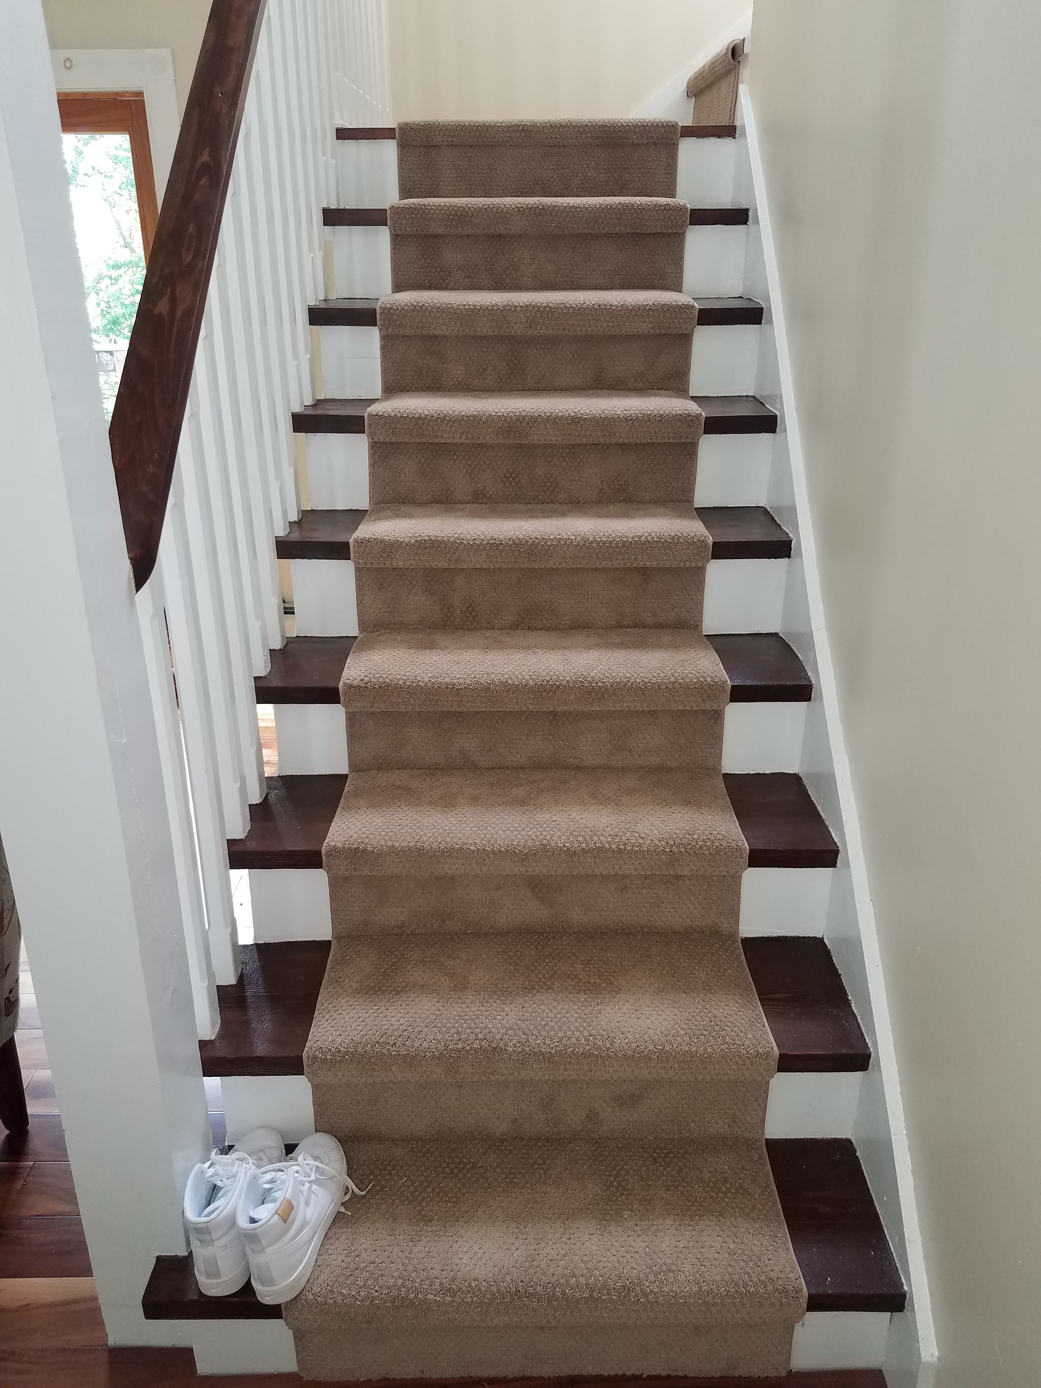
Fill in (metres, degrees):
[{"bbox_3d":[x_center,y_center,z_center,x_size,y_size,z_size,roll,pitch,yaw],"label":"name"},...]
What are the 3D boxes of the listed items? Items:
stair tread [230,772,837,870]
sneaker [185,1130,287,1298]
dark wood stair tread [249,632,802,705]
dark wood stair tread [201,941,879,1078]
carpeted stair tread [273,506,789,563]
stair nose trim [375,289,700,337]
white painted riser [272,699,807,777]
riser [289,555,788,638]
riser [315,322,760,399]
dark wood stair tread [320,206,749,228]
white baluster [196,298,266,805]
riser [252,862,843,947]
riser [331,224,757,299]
[{"bbox_3d":[0.014,0.230,1.881,1.052,0.036,0.278,0,23,-1],"label":"stair tread"},{"bbox_3d":[-0.415,0.715,1.535,0.098,0.152,0.263,1,23,3],"label":"sneaker"},{"bbox_3d":[0.016,-0.055,2.031,1.052,0.036,0.278,0,23,-1],"label":"dark wood stair tread"},{"bbox_3d":[0.023,0.487,1.651,0.975,0.036,0.263,0,23,1],"label":"dark wood stair tread"},{"bbox_3d":[0.024,-0.334,2.138,1.015,0.040,0.275,0,24,0],"label":"carpeted stair tread"},{"bbox_3d":[0.038,-0.883,2.424,0.703,0.063,0.269,0,24,0],"label":"stair nose trim"},{"bbox_3d":[0.032,0.074,1.881,0.960,0.158,0.019,0,23,1],"label":"white painted riser"},{"bbox_3d":[0.033,-0.197,2.024,0.960,0.158,0.019,0,23,1],"label":"riser"},{"bbox_3d":[0.038,-0.763,2.381,0.991,0.164,0.024,0,24,0],"label":"riser"},{"bbox_3d":[0.027,-1.177,2.576,1.015,0.035,0.269,0,24,0],"label":"dark wood stair tread"},{"bbox_3d":[-0.479,-0.207,1.712,0.034,0.871,0.034,0,24,0],"label":"white baluster"},{"bbox_3d":[0.035,0.363,1.828,1.007,0.167,0.020,0,23,-1],"label":"riser"},{"bbox_3d":[0.040,-1.062,2.581,1.027,0.167,0.020,0,23,-1],"label":"riser"}]

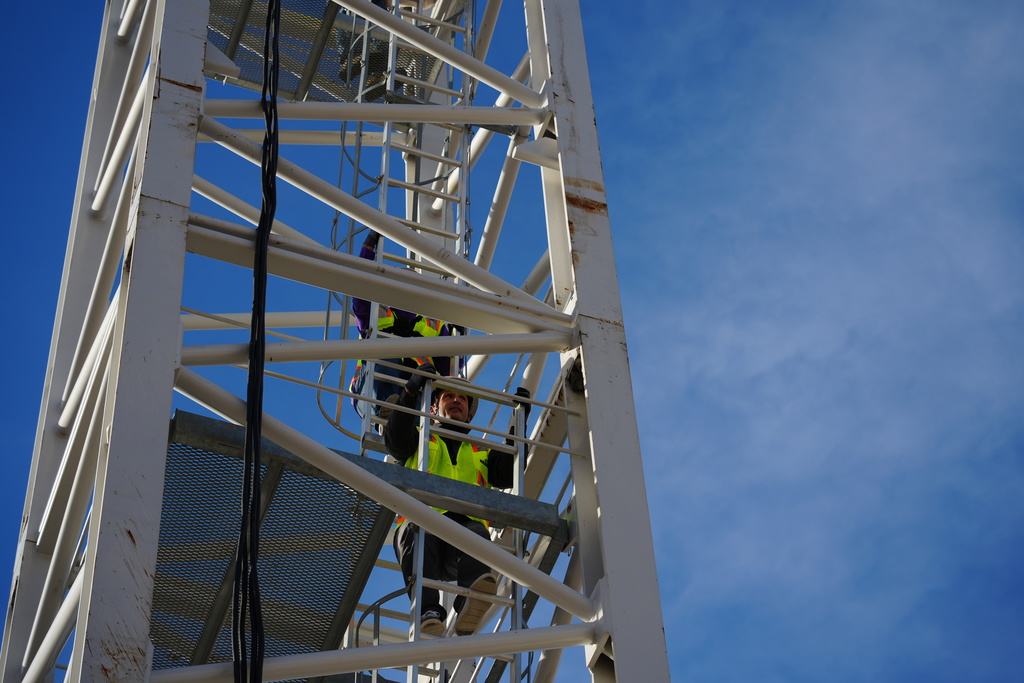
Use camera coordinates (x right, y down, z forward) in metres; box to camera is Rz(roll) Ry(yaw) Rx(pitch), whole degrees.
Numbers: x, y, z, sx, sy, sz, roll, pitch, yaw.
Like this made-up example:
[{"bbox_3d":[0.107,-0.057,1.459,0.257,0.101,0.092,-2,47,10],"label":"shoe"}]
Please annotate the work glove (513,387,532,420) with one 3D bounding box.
[{"bbox_3d":[0.047,0.279,11.630,0.095,0.170,0.110,15,-56,-14],"label":"work glove"}]

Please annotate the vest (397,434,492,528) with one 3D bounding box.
[{"bbox_3d":[-0.293,0.650,11.600,0.460,0.660,0.300,15,-56,-14],"label":"vest"}]

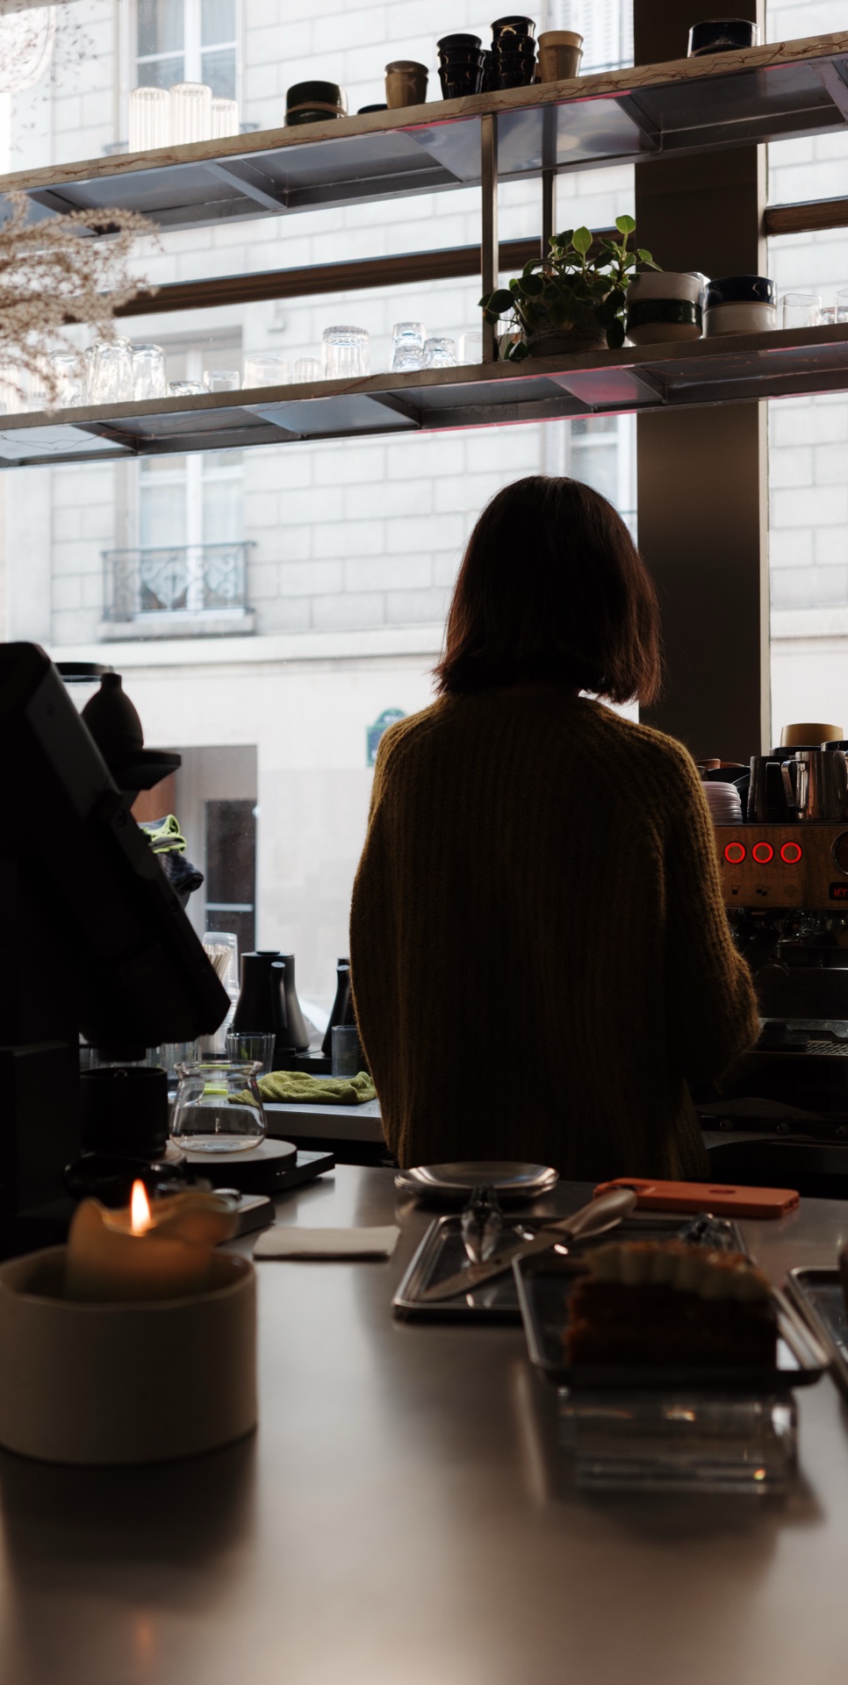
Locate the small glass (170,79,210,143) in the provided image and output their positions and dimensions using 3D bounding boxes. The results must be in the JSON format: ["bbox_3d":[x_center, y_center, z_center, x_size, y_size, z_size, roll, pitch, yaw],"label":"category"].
[{"bbox_3d":[-0.420,-1.290,3.370,0.075,0.141,0.075,0,0,0],"label":"small glass"}]

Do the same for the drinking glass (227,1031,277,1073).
[{"bbox_3d":[-0.275,0.346,2.970,0.077,0.085,0.077,0,0,0],"label":"drinking glass"}]

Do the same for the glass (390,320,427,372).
[{"bbox_3d":[-0.023,-0.766,2.945,0.055,0.088,0.055,0,0,0],"label":"glass"}]

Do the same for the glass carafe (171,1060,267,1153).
[{"bbox_3d":[-0.178,0.231,1.630,0.084,0.074,0.084,0,0,0],"label":"glass carafe"}]

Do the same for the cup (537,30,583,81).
[{"bbox_3d":[0.225,-1.270,3.090,0.075,0.100,0.075,0,0,0],"label":"cup"}]

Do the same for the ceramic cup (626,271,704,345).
[{"bbox_3d":[0.354,-0.771,2.752,0.111,0.100,0.111,0,0,0],"label":"ceramic cup"}]

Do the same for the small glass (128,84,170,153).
[{"bbox_3d":[-0.499,-1.291,3.400,0.074,0.142,0.074,0,0,0],"label":"small glass"}]

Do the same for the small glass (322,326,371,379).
[{"bbox_3d":[-0.135,-0.832,3.240,0.081,0.102,0.081,0,0,0],"label":"small glass"}]

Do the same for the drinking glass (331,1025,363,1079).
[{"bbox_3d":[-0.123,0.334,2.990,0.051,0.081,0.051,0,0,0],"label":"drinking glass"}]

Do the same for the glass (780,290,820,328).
[{"bbox_3d":[0.547,-0.755,2.712,0.057,0.066,0.057,0,0,23],"label":"glass"}]

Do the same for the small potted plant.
[{"bbox_3d":[0.217,-0.815,2.820,0.250,0.225,0.210,0,0,23],"label":"small potted plant"}]

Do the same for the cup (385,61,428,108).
[{"bbox_3d":[-0.029,-1.271,3.210,0.075,0.102,0.075,0,0,0],"label":"cup"}]

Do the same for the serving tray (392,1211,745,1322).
[{"bbox_3d":[0.104,0.281,1.240,0.220,0.014,0.268,0,0,5],"label":"serving tray"}]

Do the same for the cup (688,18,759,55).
[{"bbox_3d":[0.441,-1.157,2.752,0.102,0.065,0.102,0,0,0],"label":"cup"}]

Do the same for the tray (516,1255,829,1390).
[{"bbox_3d":[0.127,0.263,1.040,0.148,0.014,0.248,0,0,0],"label":"tray"}]

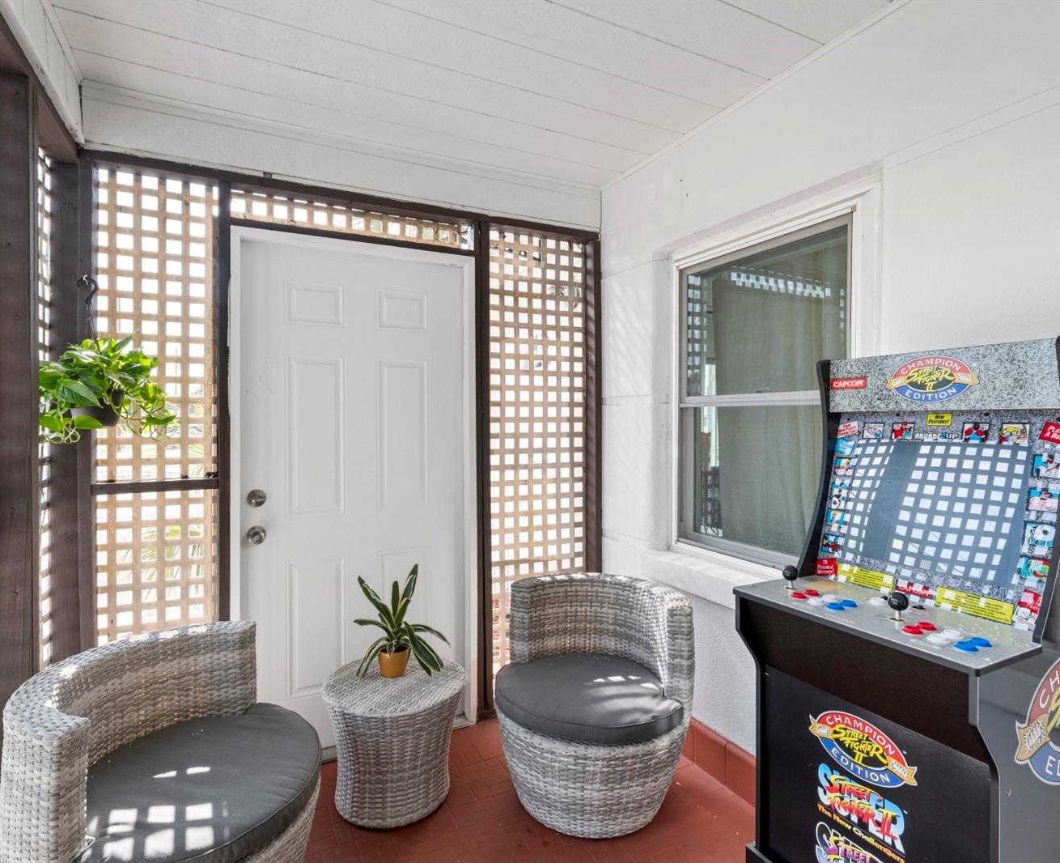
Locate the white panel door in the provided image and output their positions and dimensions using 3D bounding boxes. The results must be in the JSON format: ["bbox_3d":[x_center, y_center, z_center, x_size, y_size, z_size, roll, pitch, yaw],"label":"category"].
[{"bbox_3d":[-0.717,0.274,2.298,0.910,2.040,0.050,0,1,-24],"label":"white panel door"}]

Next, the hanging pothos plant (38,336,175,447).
[{"bbox_3d":[-1.358,-0.129,1.721,0.360,0.310,0.320,-1,1,-38],"label":"hanging pothos plant"}]

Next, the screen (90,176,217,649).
[{"bbox_3d":[-1.349,0.169,1.966,0.380,2.140,0.030,0,1,-24],"label":"screen"}]

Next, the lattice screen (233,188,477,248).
[{"bbox_3d":[-0.709,-0.857,2.240,0.940,0.150,0.030,0,1,-24],"label":"lattice screen"}]

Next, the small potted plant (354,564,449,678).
[{"bbox_3d":[-0.473,0.710,2.011,0.340,0.400,0.310,0,1,-24],"label":"small potted plant"}]

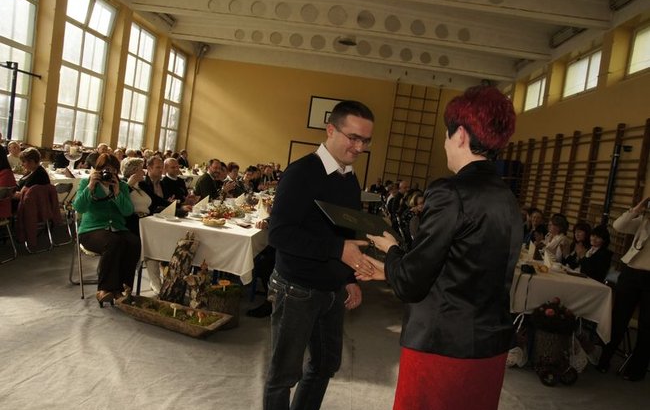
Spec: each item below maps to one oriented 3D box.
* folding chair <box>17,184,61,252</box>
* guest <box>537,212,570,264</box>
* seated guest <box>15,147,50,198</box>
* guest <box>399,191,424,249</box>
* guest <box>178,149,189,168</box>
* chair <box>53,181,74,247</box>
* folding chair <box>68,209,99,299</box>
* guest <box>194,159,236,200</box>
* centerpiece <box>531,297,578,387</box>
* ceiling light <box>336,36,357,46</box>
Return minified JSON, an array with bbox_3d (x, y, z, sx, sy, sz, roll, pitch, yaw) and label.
[{"bbox_3d":[-3.658,0.146,5.547,0.500,0.810,0.470,9,4,10],"label":"folding chair"},{"bbox_3d":[2.866,0.796,5.766,0.740,1.340,0.480,7,4,-12],"label":"guest"},{"bbox_3d":[-3.706,-0.084,5.551,0.750,1.250,0.480,9,4,9],"label":"seated guest"},{"bbox_3d":[1.347,0.470,7.142,0.750,1.340,0.500,10,5,23],"label":"guest"},{"bbox_3d":[-4.732,-1.094,14.812,0.500,1.520,0.550,4,6,-45],"label":"guest"},{"bbox_3d":[-3.712,0.098,6.066,0.480,0.800,0.450,8,4,2],"label":"chair"},{"bbox_3d":[-2.186,0.444,4.451,0.450,0.800,0.500,5,5,-35],"label":"folding chair"},{"bbox_3d":[-1.886,-0.020,7.190,0.770,1.380,0.520,10,5,25],"label":"guest"},{"bbox_3d":[1.995,1.150,3.897,0.400,0.680,0.400,11,5,28],"label":"centerpiece"},{"bbox_3d":[0.586,-4.497,12.288,0.500,0.190,0.500,8,4,0],"label":"ceiling light"}]

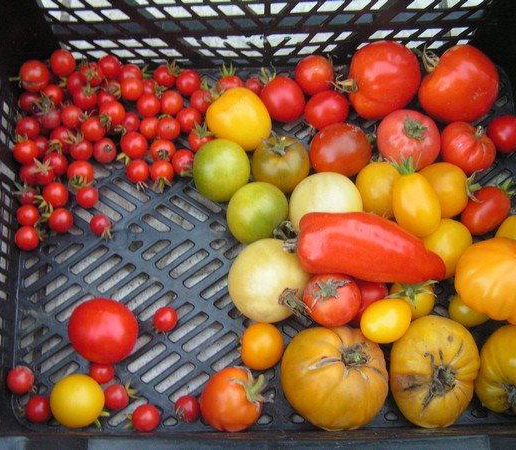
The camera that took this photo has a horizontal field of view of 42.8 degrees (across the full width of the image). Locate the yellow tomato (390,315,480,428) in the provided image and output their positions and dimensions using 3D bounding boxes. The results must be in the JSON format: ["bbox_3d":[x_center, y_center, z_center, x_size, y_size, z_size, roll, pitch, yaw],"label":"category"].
[{"bbox_3d":[0.159,0.132,0.589,0.079,0.070,0.099,7,88,14],"label":"yellow tomato"}]

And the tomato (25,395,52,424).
[{"bbox_3d":[-0.201,0.169,0.603,0.024,0.024,0.024,0,75,-1],"label":"tomato"}]

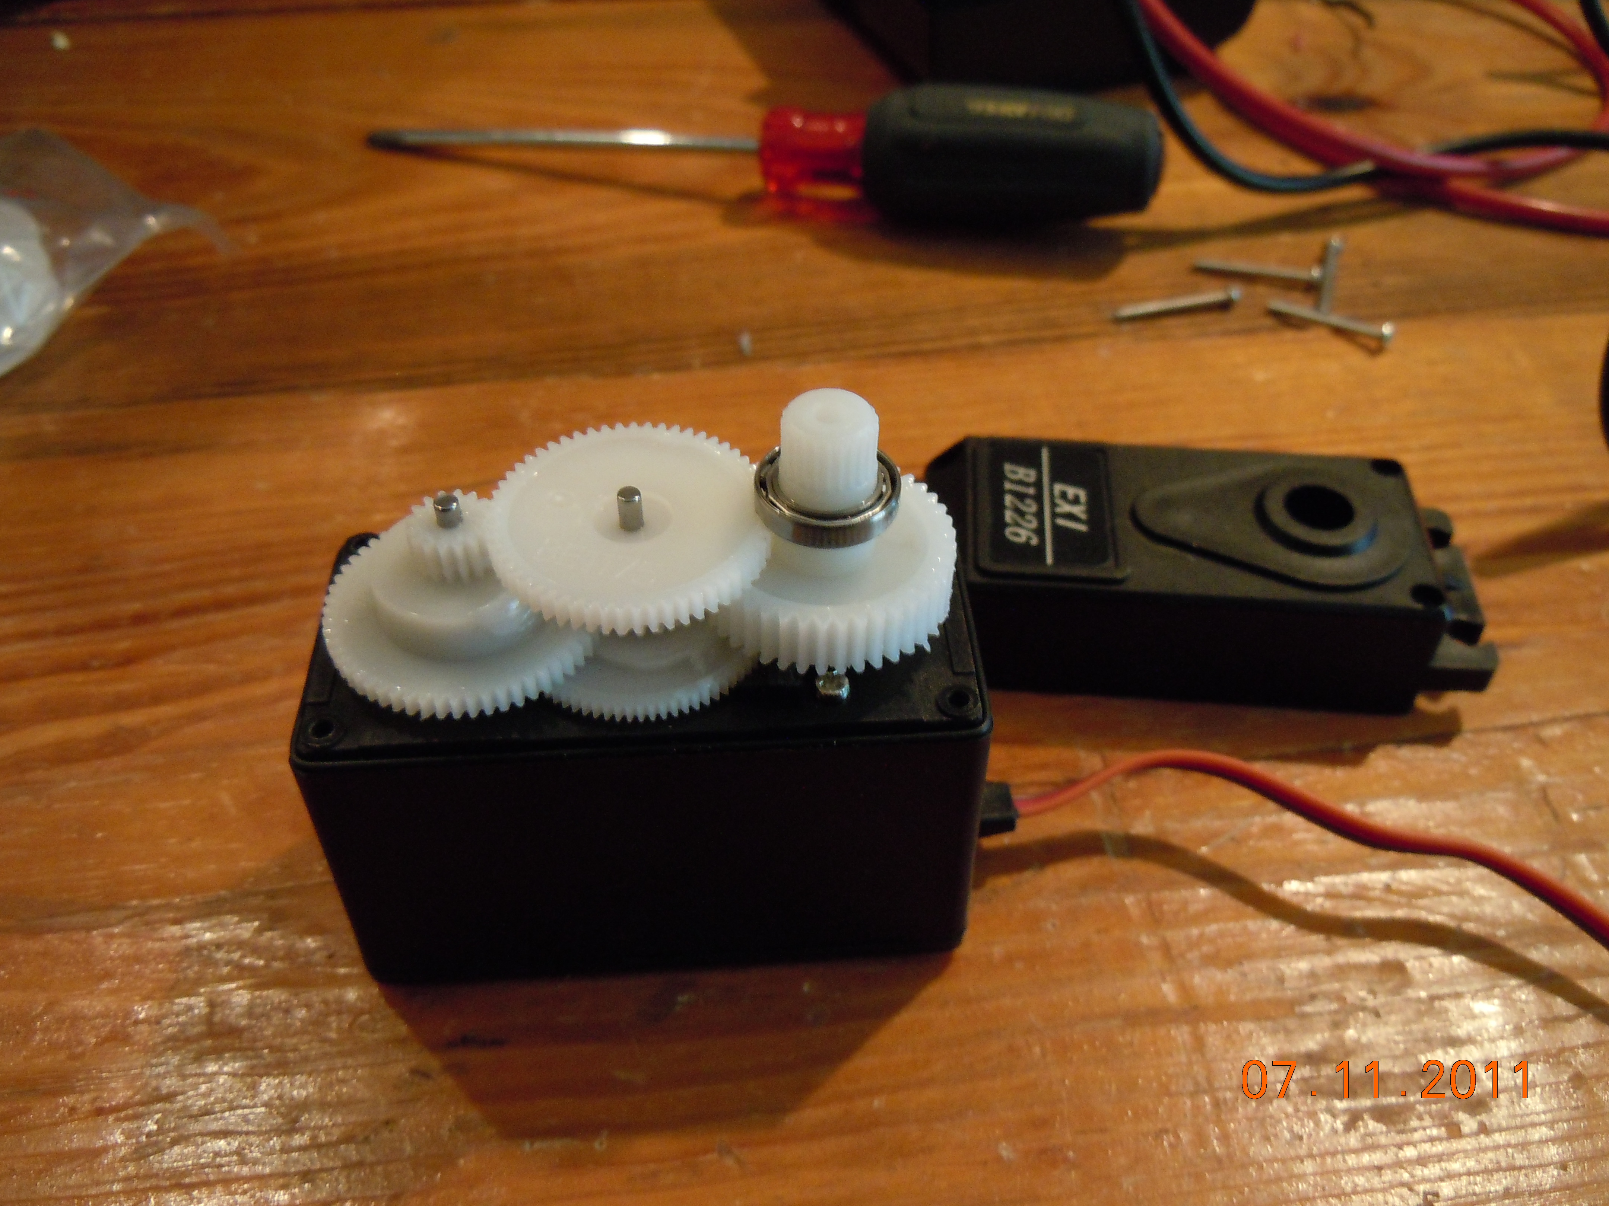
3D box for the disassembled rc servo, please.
[{"bbox_3d":[-0.015,0.006,0.133,0.060,0.062,0.029,-3,47,-3],"label":"disassembled rc servo"}]

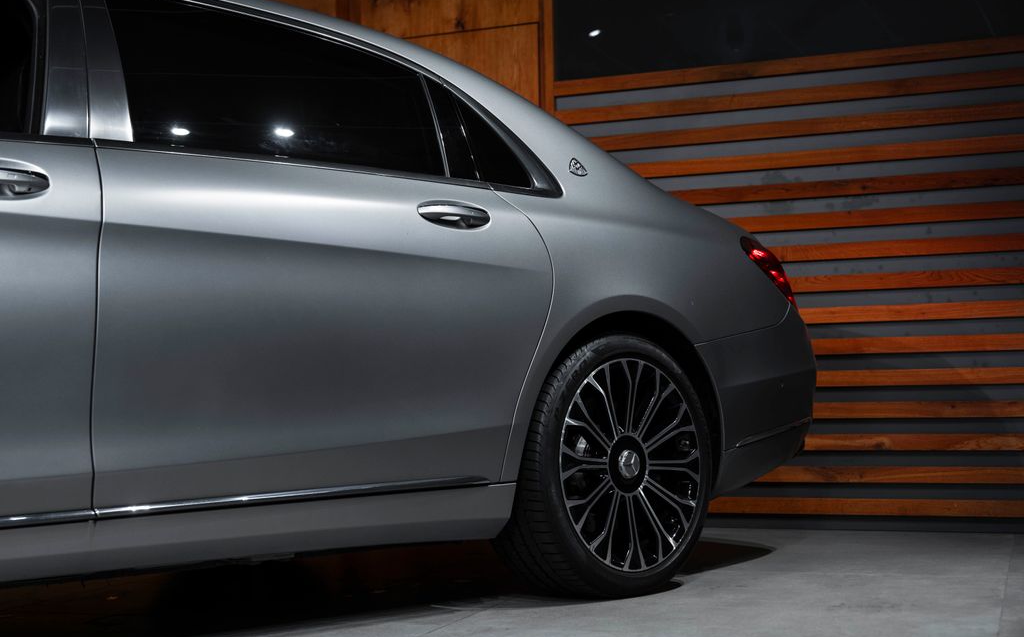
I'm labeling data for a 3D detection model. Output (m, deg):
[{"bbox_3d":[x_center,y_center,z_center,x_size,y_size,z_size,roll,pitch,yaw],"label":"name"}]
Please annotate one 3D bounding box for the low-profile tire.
[{"bbox_3d":[0.226,0.381,3.885,0.700,0.695,0.262,1,-6,-44],"label":"low-profile tire"}]

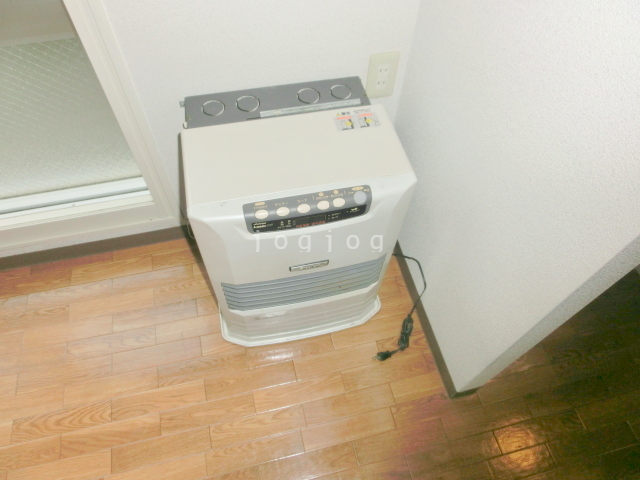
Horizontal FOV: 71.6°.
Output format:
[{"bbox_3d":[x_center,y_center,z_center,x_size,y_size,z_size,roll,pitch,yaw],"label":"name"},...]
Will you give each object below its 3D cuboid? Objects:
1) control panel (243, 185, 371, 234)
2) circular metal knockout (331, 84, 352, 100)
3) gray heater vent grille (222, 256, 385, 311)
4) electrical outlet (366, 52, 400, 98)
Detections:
[{"bbox_3d":[-0.024,-0.060,0.861,0.247,0.018,0.064,-9,101,-8],"label":"control panel"},{"bbox_3d":[0.048,-0.332,0.999,0.049,0.005,0.049,1,57,-2],"label":"circular metal knockout"},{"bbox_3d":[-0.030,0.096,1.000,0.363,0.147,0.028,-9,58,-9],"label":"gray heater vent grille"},{"bbox_3d":[0.143,-0.373,1.014,0.070,0.120,0.009,-10,58,-9],"label":"electrical outlet"}]

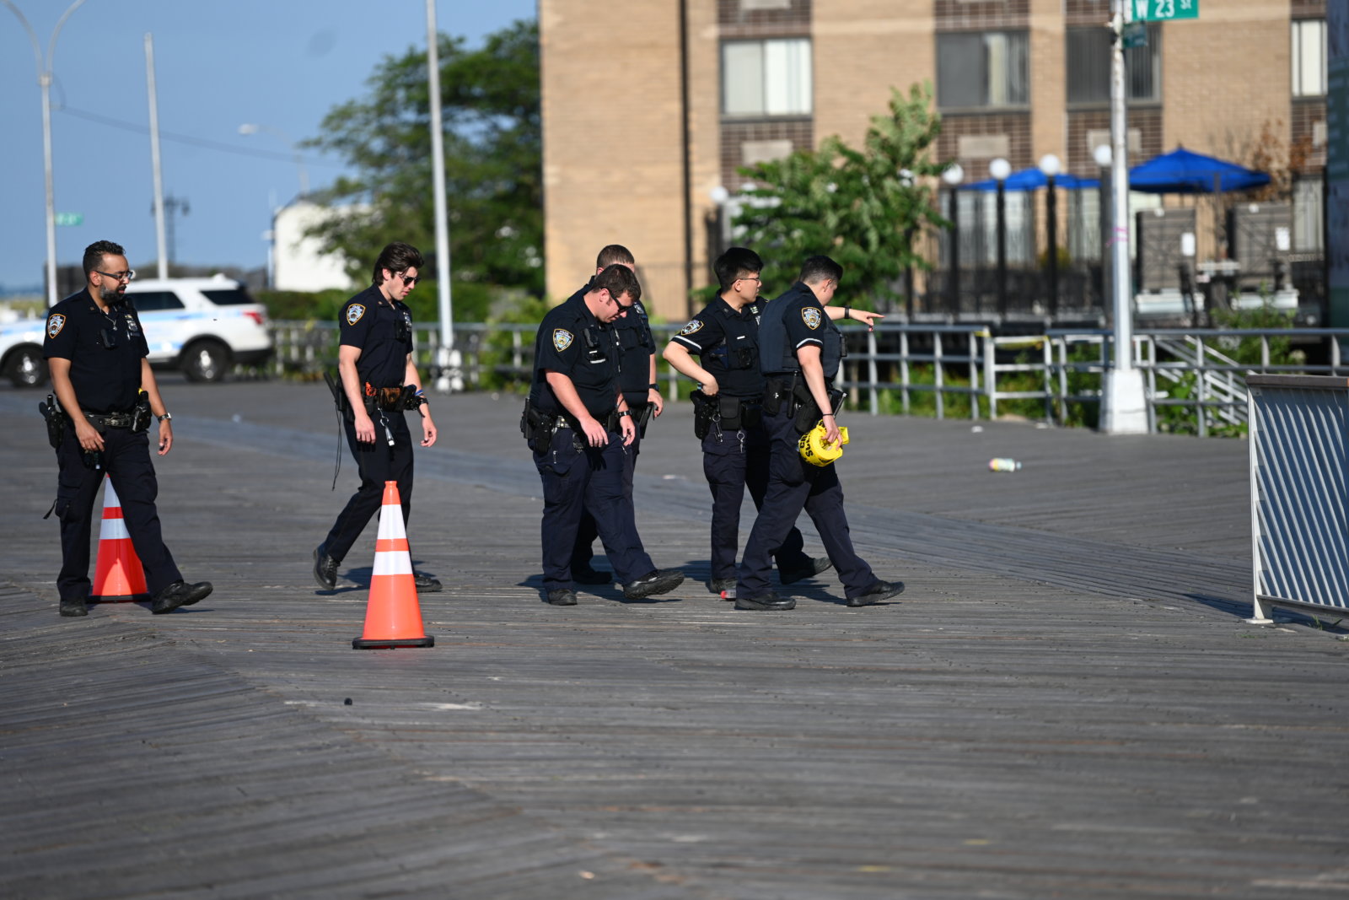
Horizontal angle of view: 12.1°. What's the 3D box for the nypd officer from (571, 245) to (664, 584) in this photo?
[{"bbox_3d":[-0.289,-0.183,32.600,0.560,1.750,0.580,0,2,40],"label":"nypd officer"}]

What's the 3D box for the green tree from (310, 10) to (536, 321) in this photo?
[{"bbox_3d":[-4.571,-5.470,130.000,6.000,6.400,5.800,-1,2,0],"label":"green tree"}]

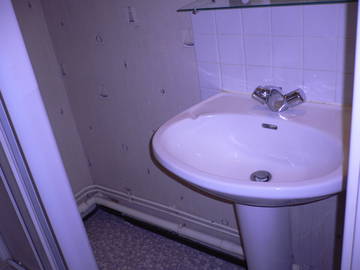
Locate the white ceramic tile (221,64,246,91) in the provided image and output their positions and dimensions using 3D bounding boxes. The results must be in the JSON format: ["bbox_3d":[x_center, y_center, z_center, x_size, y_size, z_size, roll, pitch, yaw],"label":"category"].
[{"bbox_3d":[0.195,-0.208,1.316,0.100,0.100,0.008,13,33,38],"label":"white ceramic tile"}]

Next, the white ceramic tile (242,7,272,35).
[{"bbox_3d":[0.245,-0.371,1.165,0.100,0.100,0.008,13,33,38],"label":"white ceramic tile"}]

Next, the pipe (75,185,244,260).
[{"bbox_3d":[-0.154,0.462,1.921,1.050,0.177,0.167,12,34,35],"label":"pipe"}]

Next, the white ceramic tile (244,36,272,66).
[{"bbox_3d":[0.261,-0.279,1.211,0.099,0.099,0.010,12,34,35],"label":"white ceramic tile"}]

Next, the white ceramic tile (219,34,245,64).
[{"bbox_3d":[0.180,-0.296,1.269,0.099,0.099,0.010,12,34,35],"label":"white ceramic tile"}]

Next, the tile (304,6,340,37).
[{"bbox_3d":[0.408,-0.334,1.049,0.099,0.099,0.010,12,34,35],"label":"tile"}]

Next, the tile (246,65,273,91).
[{"bbox_3d":[0.274,-0.189,1.254,0.100,0.100,0.008,13,33,38],"label":"tile"}]

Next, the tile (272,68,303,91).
[{"bbox_3d":[0.353,-0.171,1.192,0.100,0.100,0.008,13,33,38],"label":"tile"}]

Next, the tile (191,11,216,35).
[{"bbox_3d":[0.087,-0.402,1.280,0.099,0.099,0.010,12,34,35],"label":"tile"}]

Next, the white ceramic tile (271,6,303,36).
[{"bbox_3d":[0.328,-0.351,1.107,0.099,0.099,0.010,12,34,35],"label":"white ceramic tile"}]

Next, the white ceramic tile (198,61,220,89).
[{"bbox_3d":[0.116,-0.226,1.378,0.100,0.100,0.008,13,33,38],"label":"white ceramic tile"}]

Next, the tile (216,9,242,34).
[{"bbox_3d":[0.167,-0.389,1.227,0.100,0.100,0.008,13,33,38],"label":"tile"}]

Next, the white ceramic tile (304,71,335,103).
[{"bbox_3d":[0.437,-0.155,1.141,0.099,0.099,0.010,12,34,35],"label":"white ceramic tile"}]

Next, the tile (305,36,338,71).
[{"bbox_3d":[0.417,-0.244,1.085,0.100,0.100,0.008,13,33,38],"label":"tile"}]

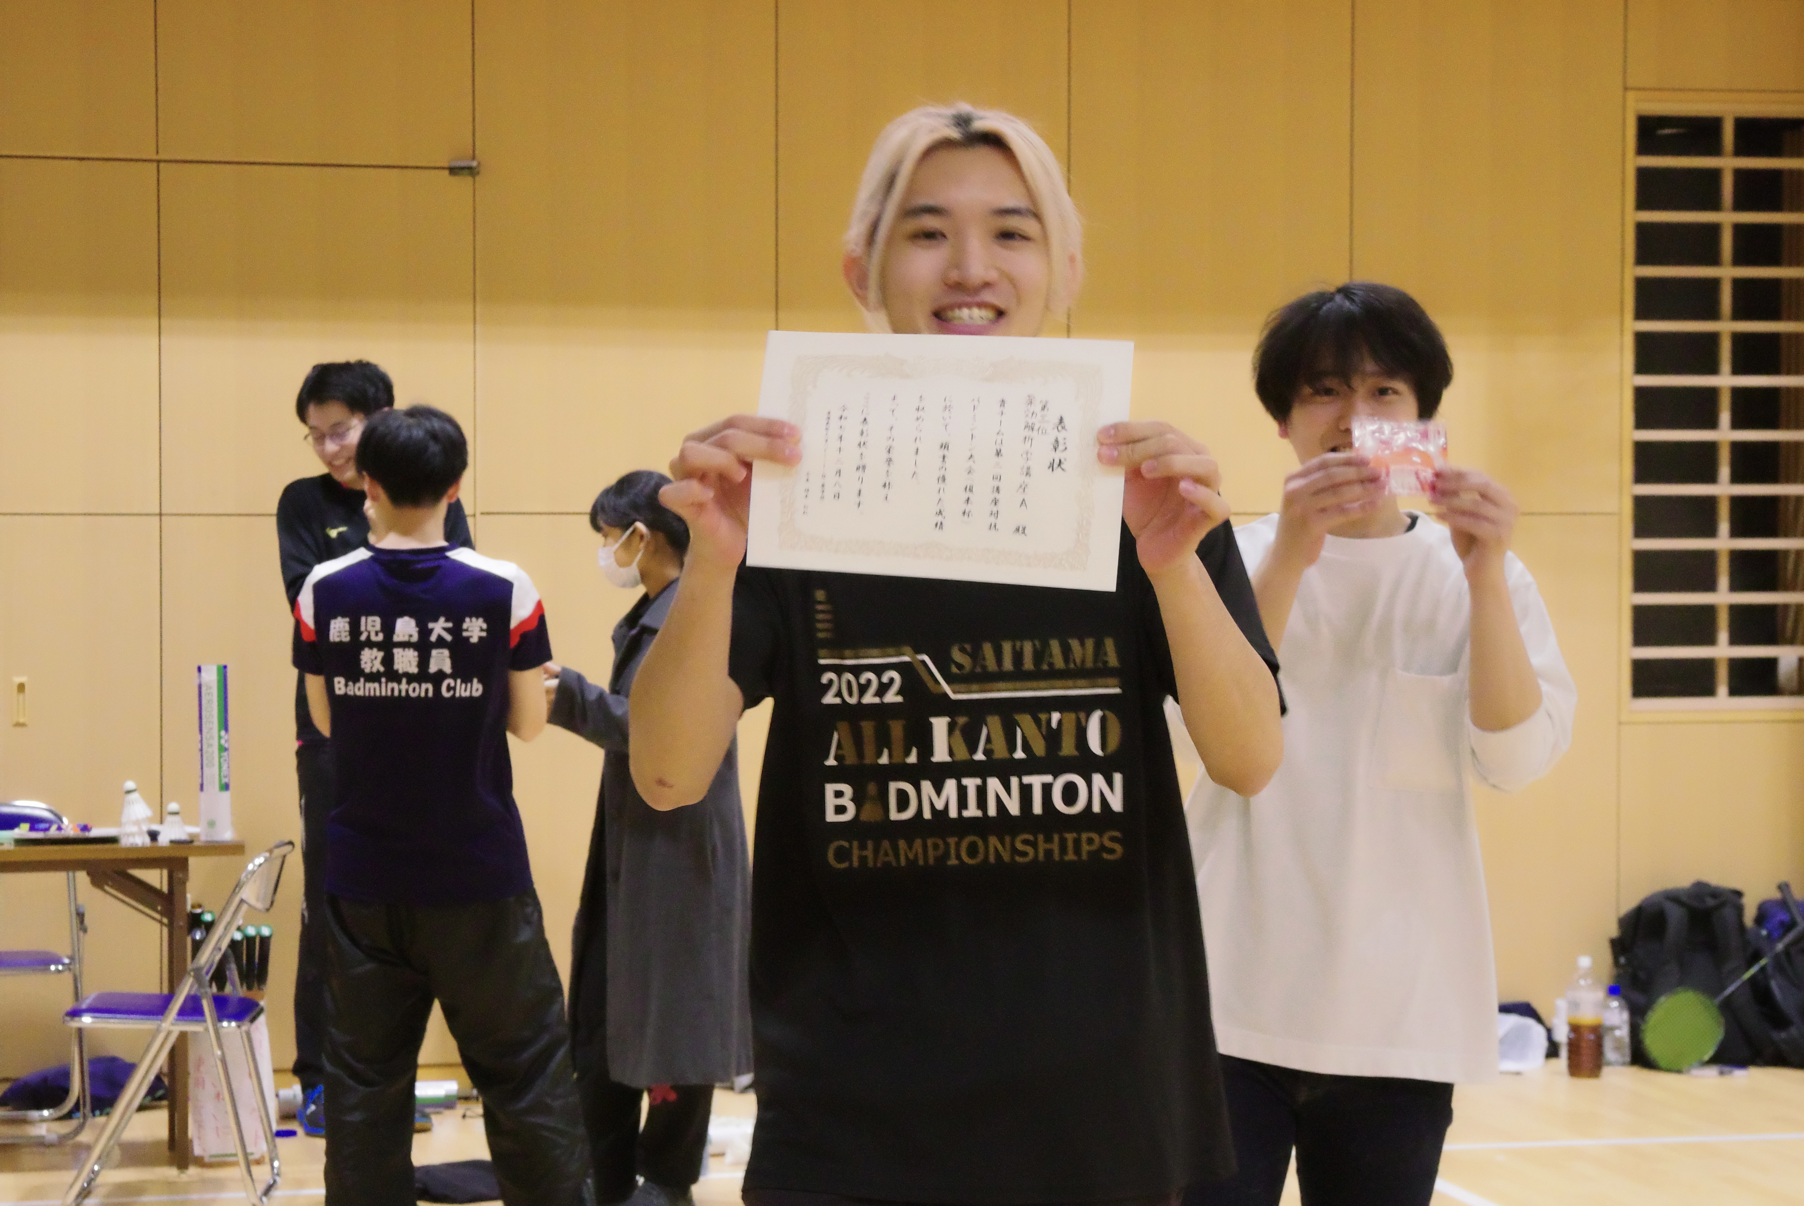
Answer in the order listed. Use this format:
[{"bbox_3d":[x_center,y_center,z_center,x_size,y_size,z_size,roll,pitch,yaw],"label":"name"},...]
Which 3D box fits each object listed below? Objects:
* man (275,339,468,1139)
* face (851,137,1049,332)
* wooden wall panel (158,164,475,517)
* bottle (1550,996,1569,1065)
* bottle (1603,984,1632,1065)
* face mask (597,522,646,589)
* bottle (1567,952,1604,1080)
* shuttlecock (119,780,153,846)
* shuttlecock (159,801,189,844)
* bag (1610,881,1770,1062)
[{"bbox_3d":[-1.212,0.328,8.880,0.450,1.755,0.340,0,2,4],"label":"man"},{"bbox_3d":[0.049,-0.285,3.200,0.160,0.195,0.140,0,2,-5],"label":"face"},{"bbox_3d":[-1.411,-0.633,9.340,0.757,0.845,0.030,0,2,-13],"label":"wooden wall panel"},{"bbox_3d":[1.701,1.099,9.960,0.062,0.172,0.062,0,2,-13],"label":"bottle"},{"bbox_3d":[1.830,1.080,9.900,0.068,0.208,0.068,0,2,0],"label":"bottle"},{"bbox_3d":[-0.566,-0.096,7.800,0.090,0.120,0.135,-13,2,3],"label":"face mask"},{"bbox_3d":[1.715,1.038,9.710,0.091,0.307,0.091,0,2,0],"label":"bottle"},{"bbox_3d":[-1.643,0.453,8.300,0.070,0.138,0.070,0,2,-13],"label":"shuttlecock"},{"bbox_3d":[-1.564,0.475,8.300,0.066,0.090,0.066,0,2,-13],"label":"shuttlecock"},{"bbox_3d":[2.023,0.960,9.970,0.340,0.465,0.240,0,2,-17],"label":"bag"}]

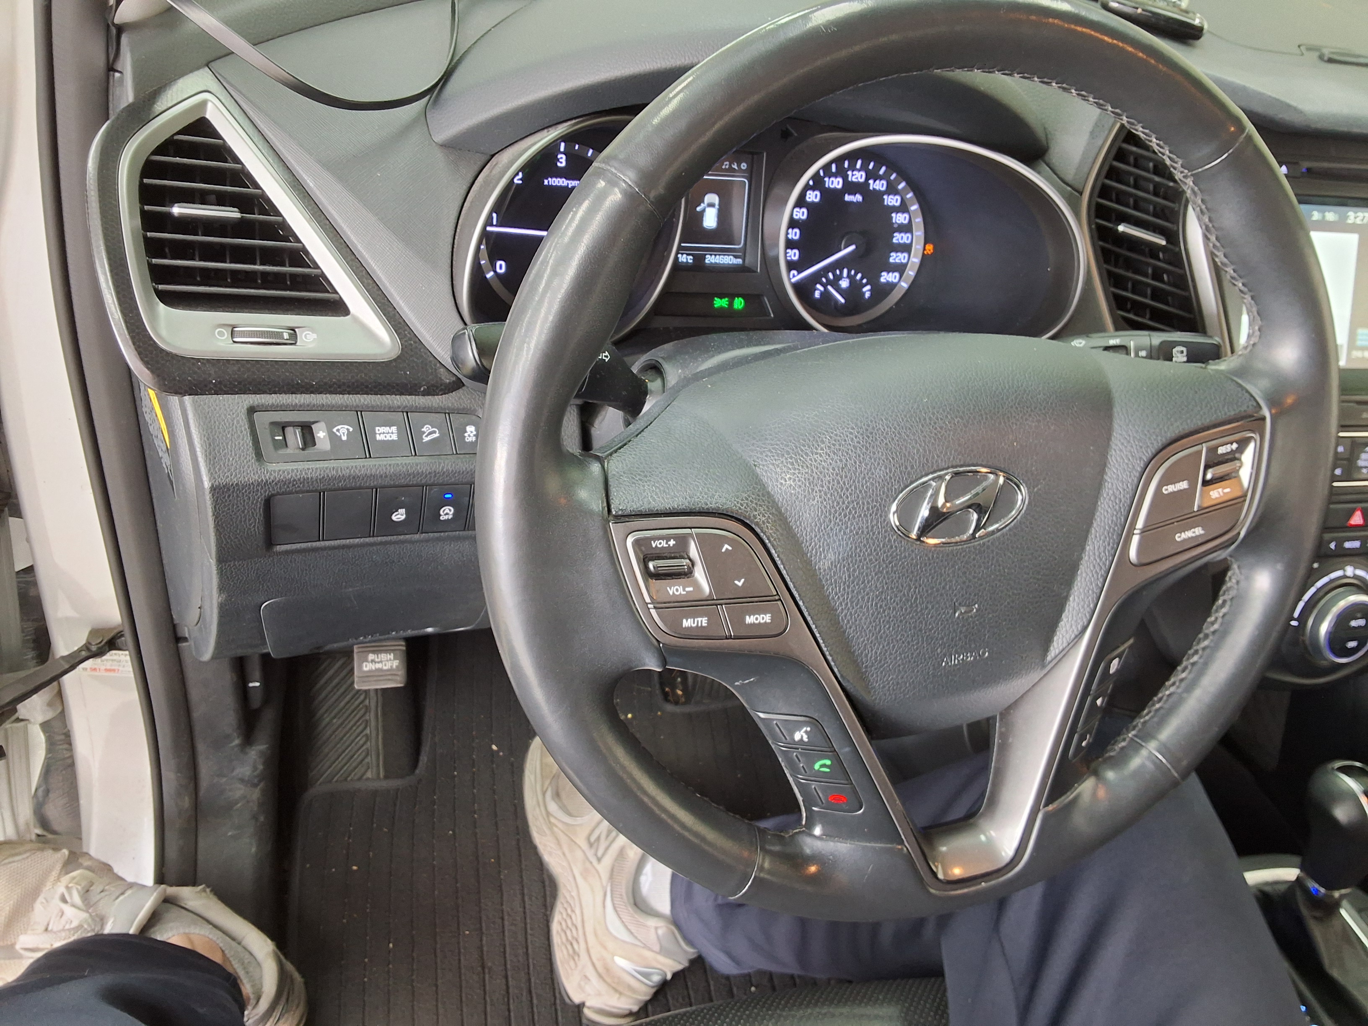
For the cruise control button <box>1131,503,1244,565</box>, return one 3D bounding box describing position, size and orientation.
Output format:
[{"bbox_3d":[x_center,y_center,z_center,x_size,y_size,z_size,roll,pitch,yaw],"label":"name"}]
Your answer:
[{"bbox_3d":[0.220,0.009,0.487,0.062,0.015,0.008,-15,17,-14],"label":"cruise control button"}]

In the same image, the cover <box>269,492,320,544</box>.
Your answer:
[{"bbox_3d":[-0.184,0.001,0.525,0.022,0.027,0.010,-3,33,-17],"label":"cover"}]

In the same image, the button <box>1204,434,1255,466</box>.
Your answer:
[{"bbox_3d":[0.236,-0.028,0.483,0.026,0.011,0.008,-15,17,-14],"label":"button"}]

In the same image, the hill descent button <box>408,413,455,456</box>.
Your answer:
[{"bbox_3d":[-0.120,-0.039,0.528,0.020,0.022,0.010,-3,23,-17],"label":"hill descent button"}]

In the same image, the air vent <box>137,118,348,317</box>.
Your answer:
[{"bbox_3d":[-0.203,-0.135,0.512,0.085,0.086,0.030,-3,10,-17],"label":"air vent"}]

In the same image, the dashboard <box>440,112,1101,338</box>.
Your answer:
[{"bbox_3d":[0.059,-0.155,0.629,0.377,0.120,0.050,-3,15,-17],"label":"dashboard"}]

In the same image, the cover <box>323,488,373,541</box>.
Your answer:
[{"bbox_3d":[-0.161,-0.001,0.532,0.023,0.027,0.010,-3,33,-17],"label":"cover"}]

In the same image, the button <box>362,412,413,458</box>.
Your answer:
[{"bbox_3d":[-0.140,-0.038,0.521,0.021,0.022,0.010,-3,23,-17],"label":"button"}]

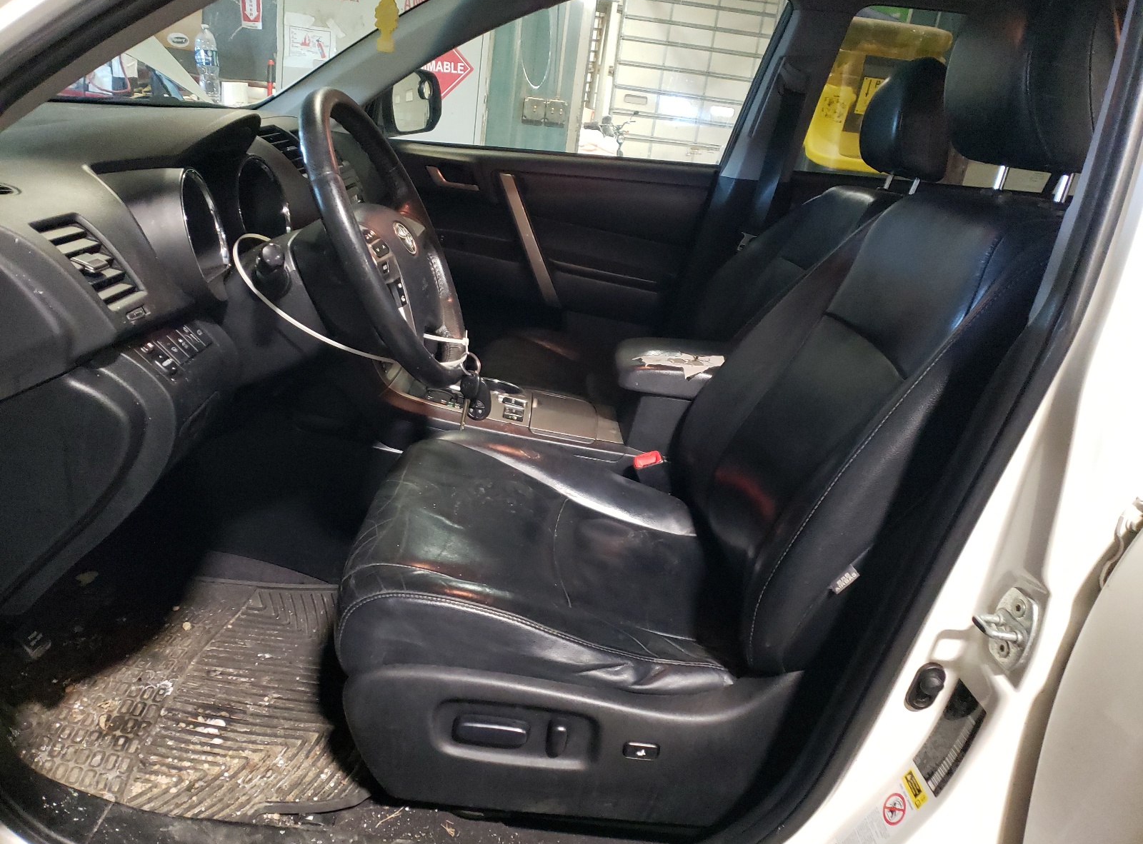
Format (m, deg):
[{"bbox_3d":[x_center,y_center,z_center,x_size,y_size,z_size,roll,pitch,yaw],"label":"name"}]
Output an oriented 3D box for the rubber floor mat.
[{"bbox_3d":[-0.503,0.338,1.205,0.570,0.050,0.520,7,17,-3],"label":"rubber floor mat"}]

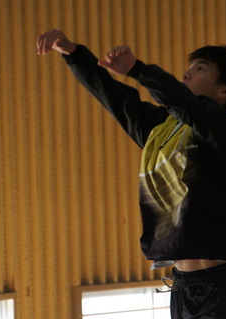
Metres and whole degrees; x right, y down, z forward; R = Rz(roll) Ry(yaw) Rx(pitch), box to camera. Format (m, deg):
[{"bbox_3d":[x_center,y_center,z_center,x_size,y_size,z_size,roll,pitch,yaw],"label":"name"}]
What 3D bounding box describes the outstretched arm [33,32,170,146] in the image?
[{"bbox_3d":[-0.037,-0.227,11.800,0.580,0.180,0.160,33,-19,-31],"label":"outstretched arm"}]

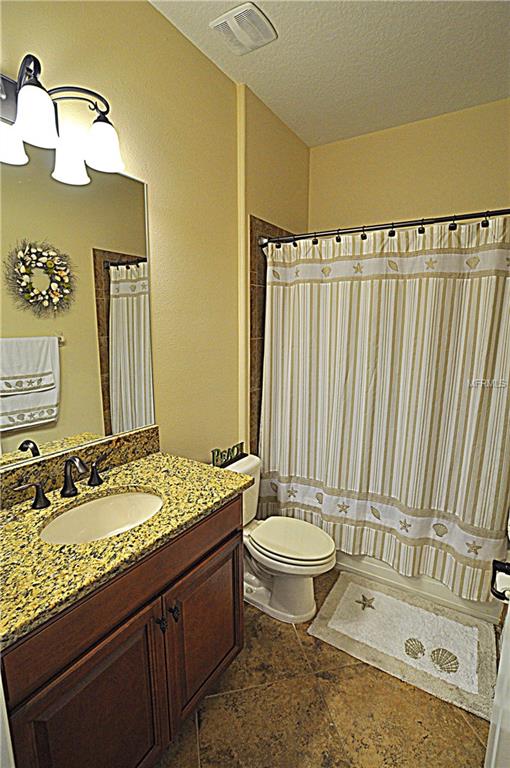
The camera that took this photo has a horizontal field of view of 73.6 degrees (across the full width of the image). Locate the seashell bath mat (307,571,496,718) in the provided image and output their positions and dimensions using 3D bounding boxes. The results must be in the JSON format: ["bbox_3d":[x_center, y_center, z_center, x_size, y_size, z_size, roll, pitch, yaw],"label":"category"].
[{"bbox_3d":[0.700,1.190,1.633,0.745,0.020,0.485,6,10,33],"label":"seashell bath mat"}]

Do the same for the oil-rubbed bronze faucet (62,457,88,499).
[{"bbox_3d":[-0.637,0.328,1.212,0.155,0.147,0.058,6,10,33],"label":"oil-rubbed bronze faucet"}]

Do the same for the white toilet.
[{"bbox_3d":[0.064,0.803,1.791,0.730,0.730,0.420,6,10,33],"label":"white toilet"}]

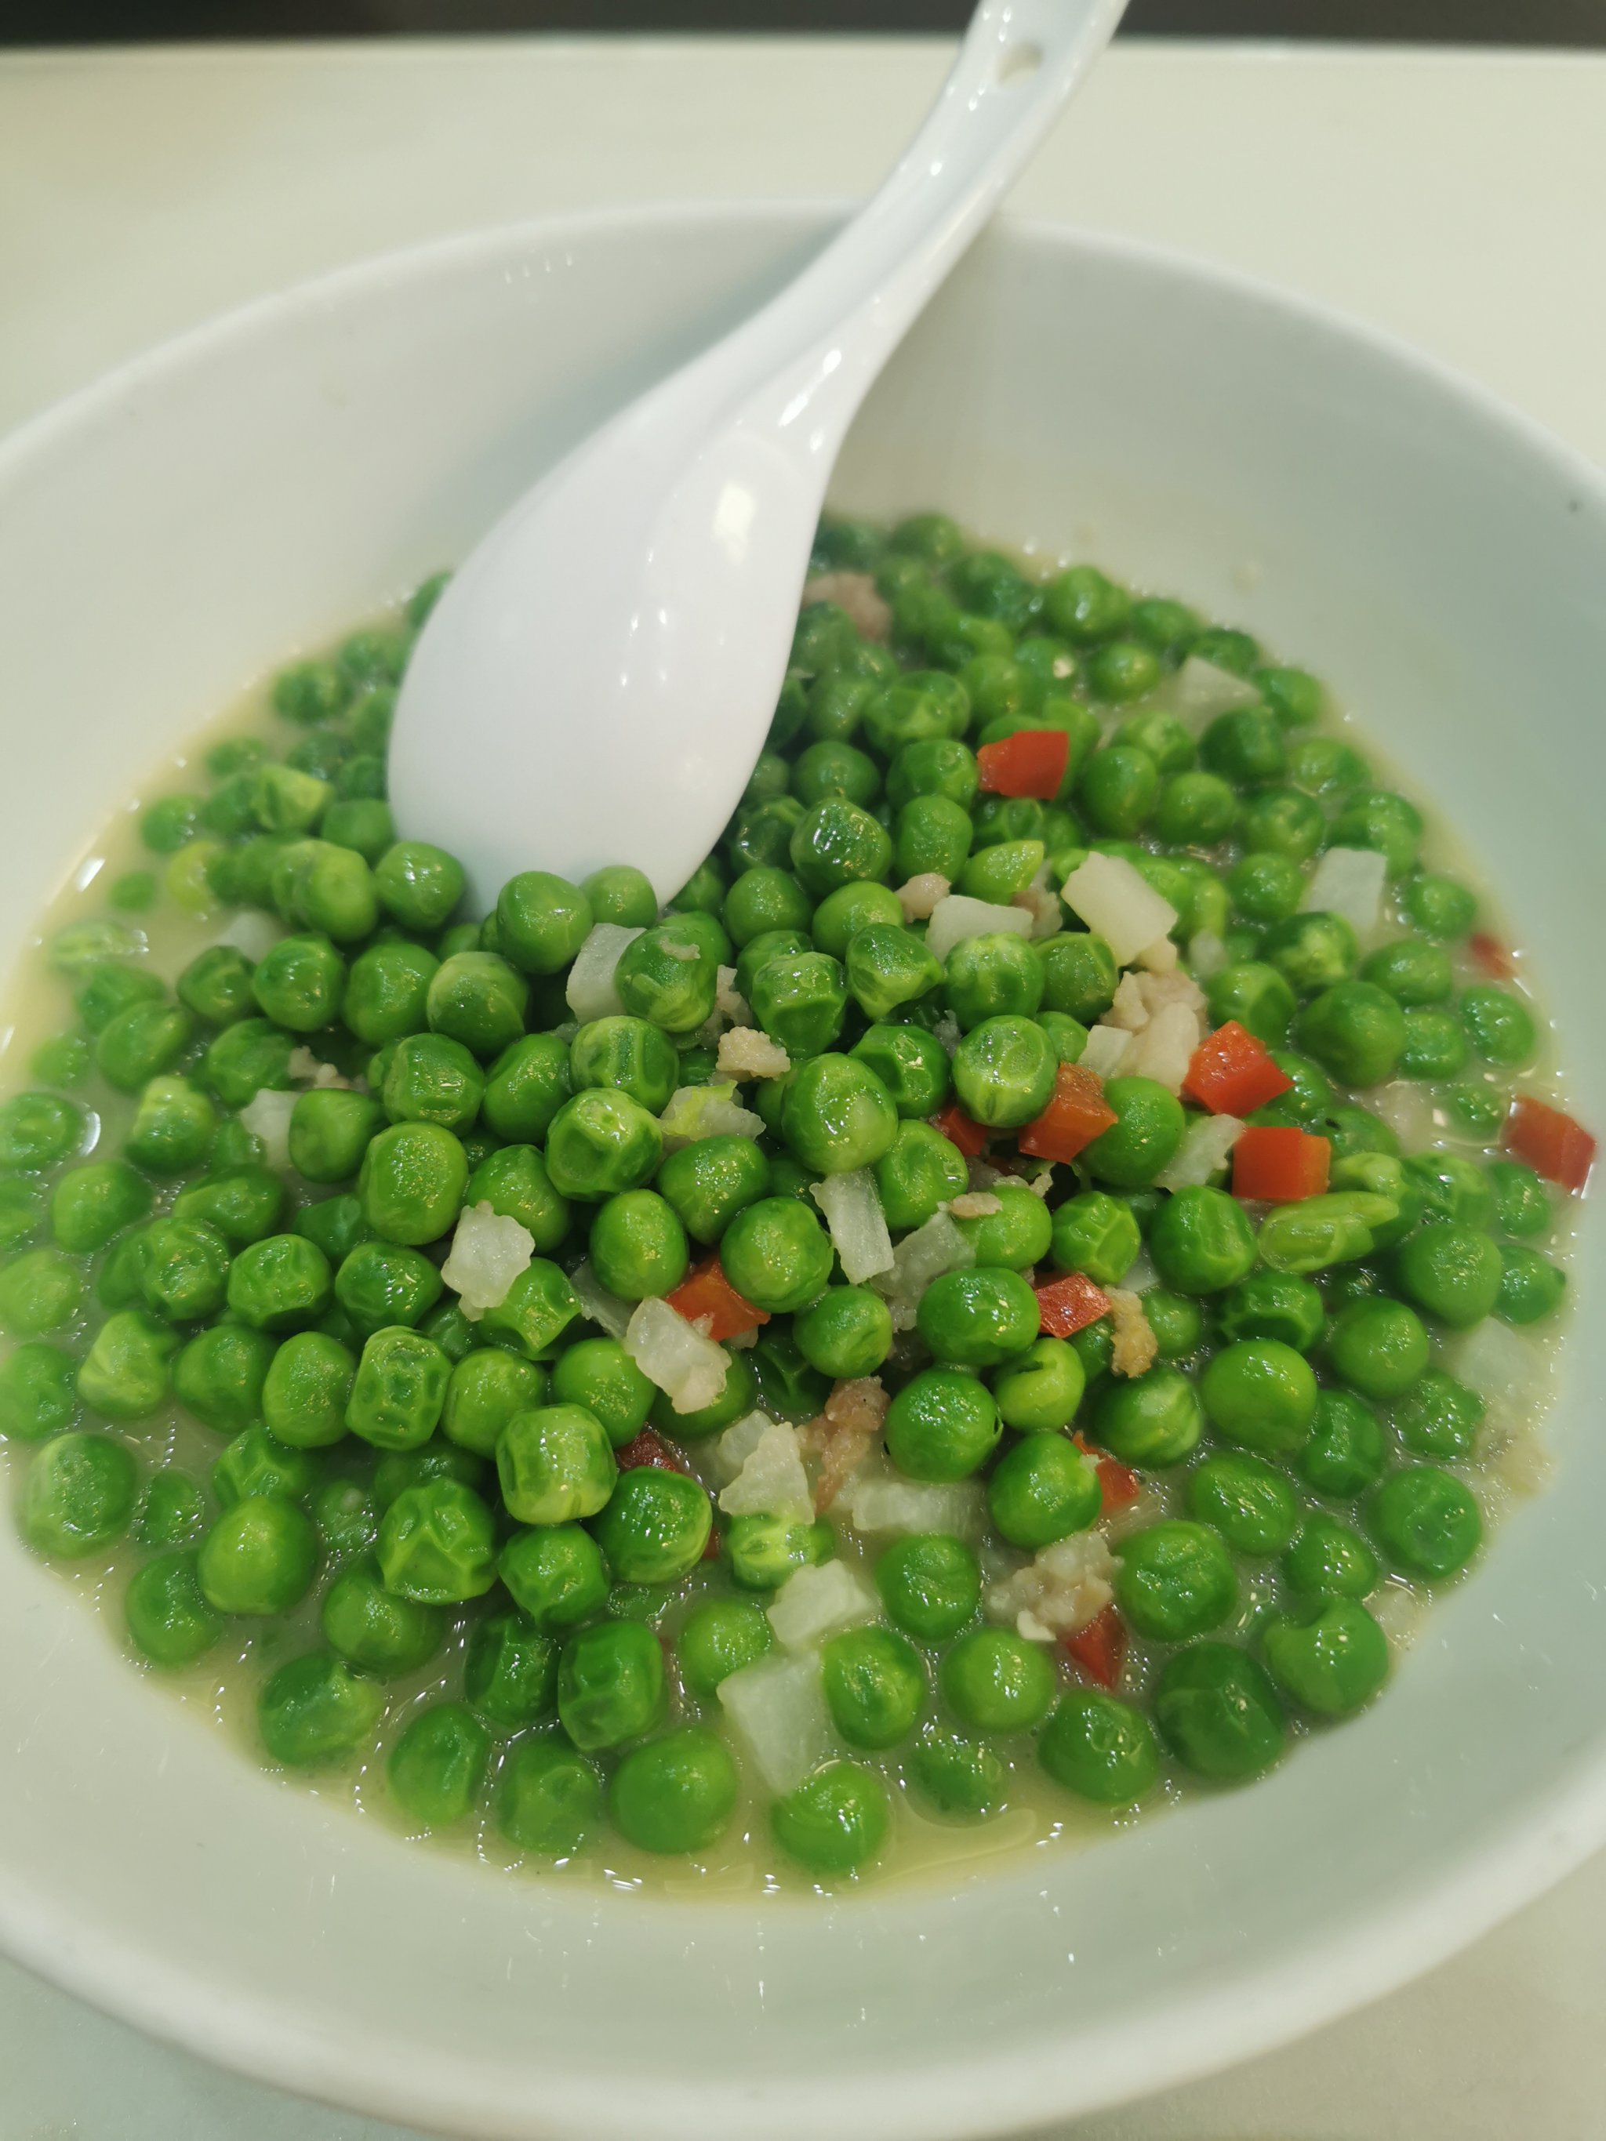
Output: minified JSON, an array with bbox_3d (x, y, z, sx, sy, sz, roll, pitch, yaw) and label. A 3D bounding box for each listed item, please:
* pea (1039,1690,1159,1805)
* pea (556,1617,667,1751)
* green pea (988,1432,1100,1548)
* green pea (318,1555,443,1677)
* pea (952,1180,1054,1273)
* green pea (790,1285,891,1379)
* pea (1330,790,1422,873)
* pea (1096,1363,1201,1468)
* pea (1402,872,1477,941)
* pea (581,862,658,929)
[{"bbox_3d":[0.024,0.054,0.134,0.009,0.009,0.009,-1,58,0],"label":"pea"},{"bbox_3d":[-0.014,0.046,0.126,0.008,0.009,0.010,-1,58,0],"label":"pea"},{"bbox_3d":[0.021,0.036,0.143,0.010,0.009,0.010,0,58,0],"label":"green pea"},{"bbox_3d":[-0.035,0.045,0.139,0.010,0.010,0.010,-2,58,0],"label":"green pea"},{"bbox_3d":[0.018,0.014,0.149,0.008,0.008,0.008,-1,58,0],"label":"pea"},{"bbox_3d":[0.003,0.023,0.145,0.009,0.009,0.008,-2,58,0],"label":"green pea"},{"bbox_3d":[0.063,-0.026,0.183,0.010,0.010,0.010,-1,58,0],"label":"pea"},{"bbox_3d":[0.029,0.029,0.141,0.009,0.009,0.009,0,58,0],"label":"pea"},{"bbox_3d":[0.065,-0.017,0.172,0.008,0.007,0.008,0,58,0],"label":"pea"},{"bbox_3d":[-0.019,-0.017,0.170,0.008,0.008,0.008,0,58,0],"label":"pea"}]

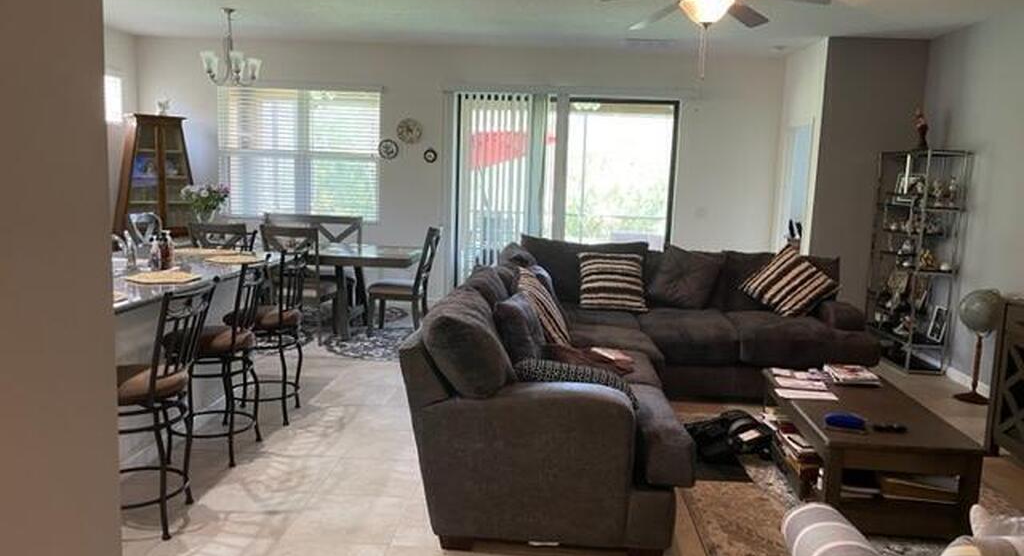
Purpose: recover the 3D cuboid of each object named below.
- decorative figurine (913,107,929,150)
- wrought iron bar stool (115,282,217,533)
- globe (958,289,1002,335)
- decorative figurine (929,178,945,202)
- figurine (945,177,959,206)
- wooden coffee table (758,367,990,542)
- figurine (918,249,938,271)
[{"bbox_3d":[3.371,-1.219,6.341,0.110,0.330,0.120,2,8,3],"label":"decorative figurine"},{"bbox_3d":[-1.583,0.534,3.268,0.490,1.030,0.430,2,8,3],"label":"wrought iron bar stool"},{"bbox_3d":[3.389,0.242,5.563,0.313,0.323,0.313,2,8,3],"label":"globe"},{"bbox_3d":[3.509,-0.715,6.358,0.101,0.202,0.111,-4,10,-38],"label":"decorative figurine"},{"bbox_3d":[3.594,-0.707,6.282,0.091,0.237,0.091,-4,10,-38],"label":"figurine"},{"bbox_3d":[1.790,0.858,4.027,0.667,0.434,1.273,3,8,5],"label":"wooden coffee table"},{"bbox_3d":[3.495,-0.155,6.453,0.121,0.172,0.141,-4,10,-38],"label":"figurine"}]

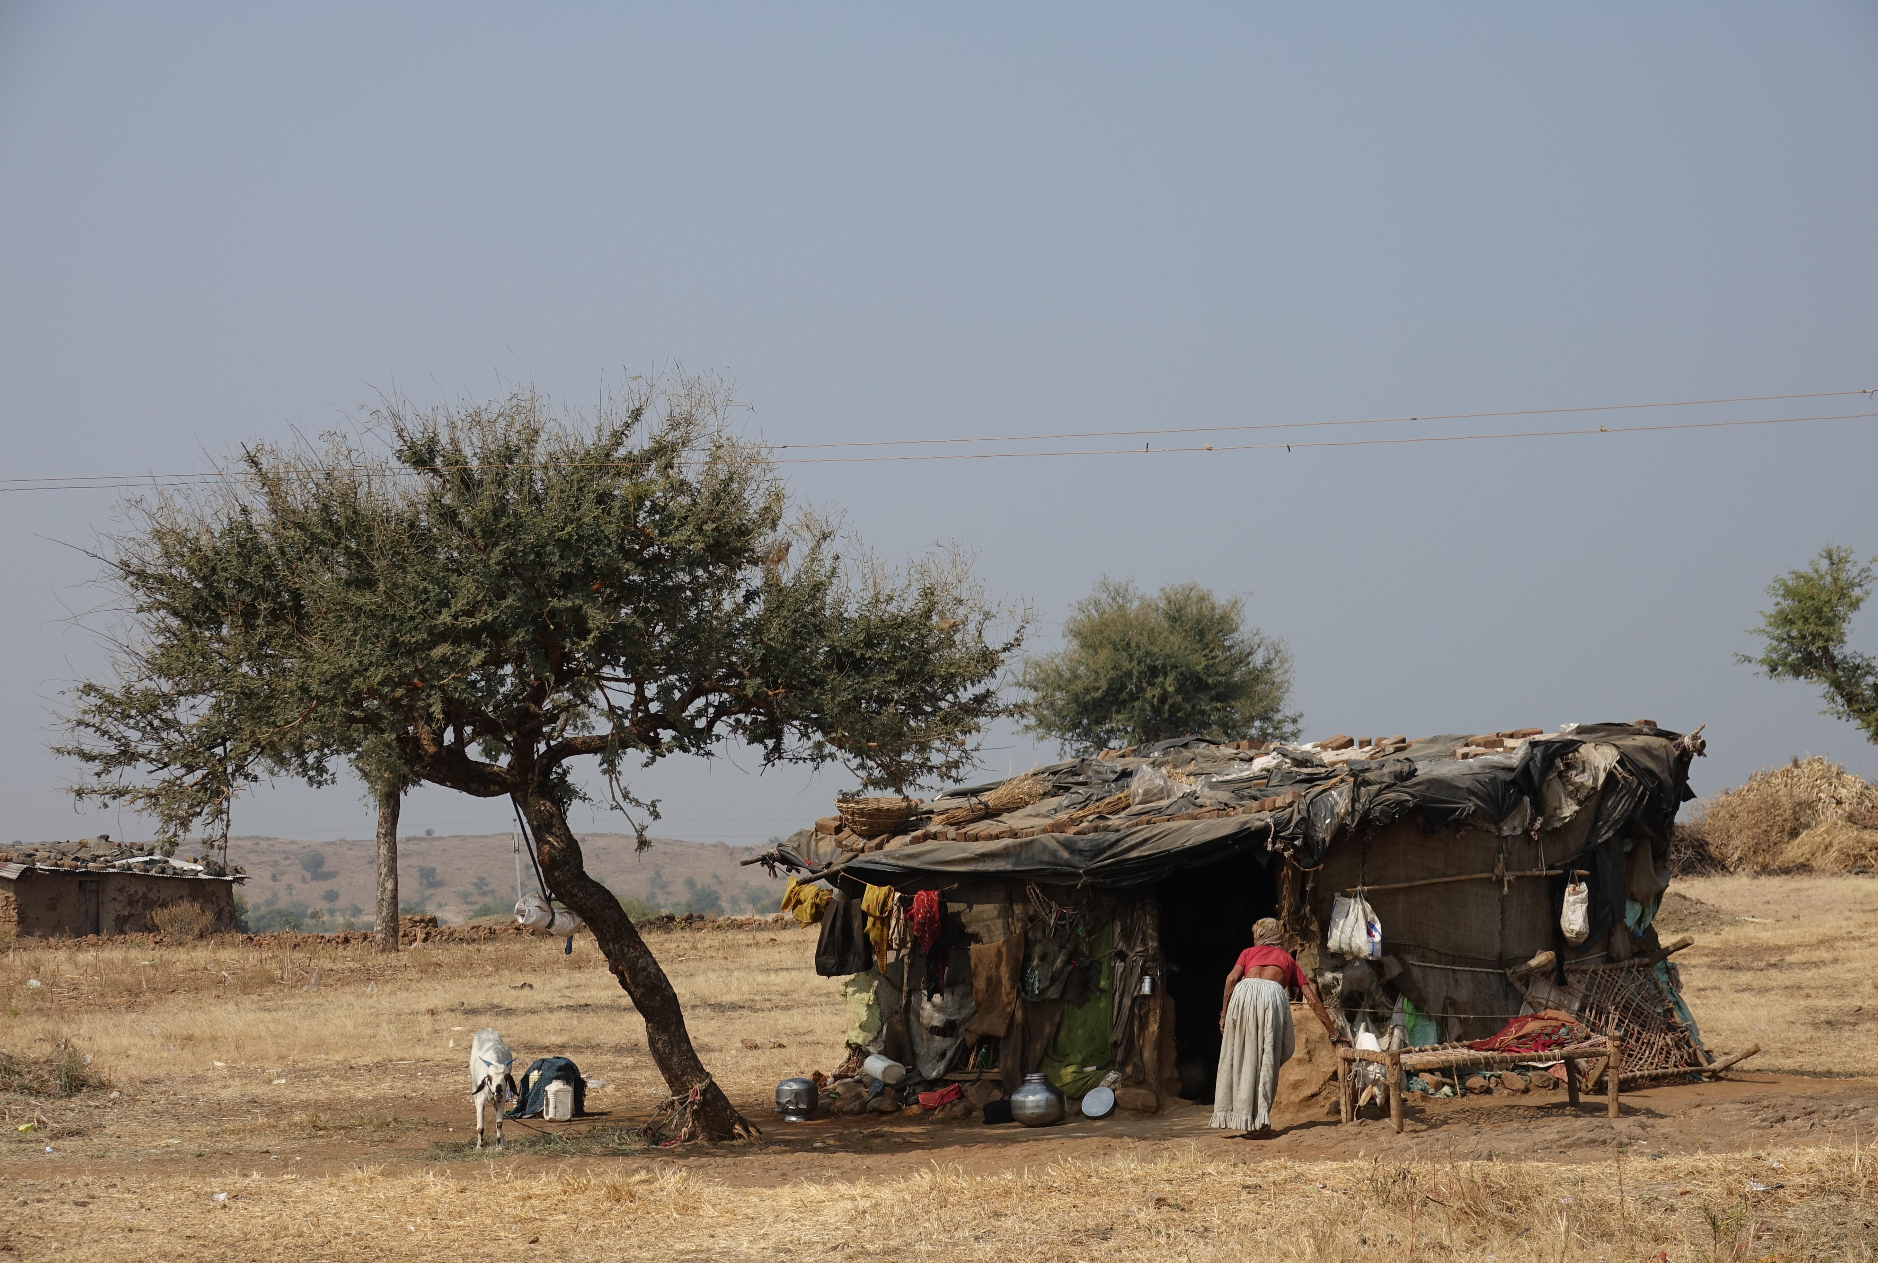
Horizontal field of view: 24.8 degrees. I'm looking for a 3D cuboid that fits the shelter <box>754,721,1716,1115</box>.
[{"bbox_3d":[2.200,1.968,29.636,4.500,2.600,4.700,-2,-4,33],"label":"shelter"}]

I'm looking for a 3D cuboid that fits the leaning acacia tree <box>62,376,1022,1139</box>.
[{"bbox_3d":[-2.400,0.812,25.995,5.750,4.600,4.900,0,-3,0],"label":"leaning acacia tree"}]

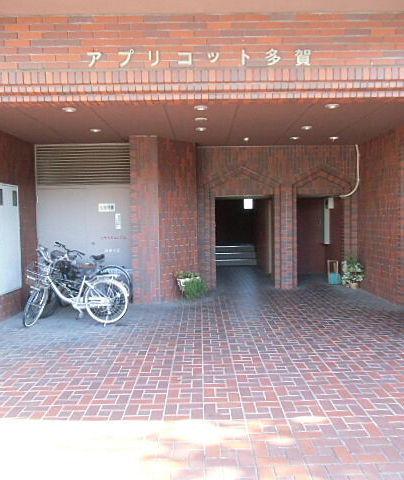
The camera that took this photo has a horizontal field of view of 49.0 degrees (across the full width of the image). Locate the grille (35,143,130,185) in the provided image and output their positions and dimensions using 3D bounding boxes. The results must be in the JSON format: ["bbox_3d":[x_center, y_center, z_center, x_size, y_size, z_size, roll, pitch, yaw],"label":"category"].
[{"bbox_3d":[-2.180,-1.384,8.094,1.742,0.773,0.100,-1,3,0],"label":"grille"}]

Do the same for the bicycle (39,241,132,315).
[{"bbox_3d":[-1.899,0.605,6.947,1.730,1.070,0.550,-4,4,-38],"label":"bicycle"}]

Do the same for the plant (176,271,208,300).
[{"bbox_3d":[-0.198,0.820,7.996,0.460,0.540,0.550,1,4,37],"label":"plant"}]

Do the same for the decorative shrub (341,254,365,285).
[{"bbox_3d":[2.979,0.602,8.753,0.450,0.590,0.430,-1,3,0],"label":"decorative shrub"}]

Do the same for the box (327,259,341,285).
[{"bbox_3d":[2.730,0.664,9.211,0.270,0.540,0.240,-1,3,0],"label":"box"}]

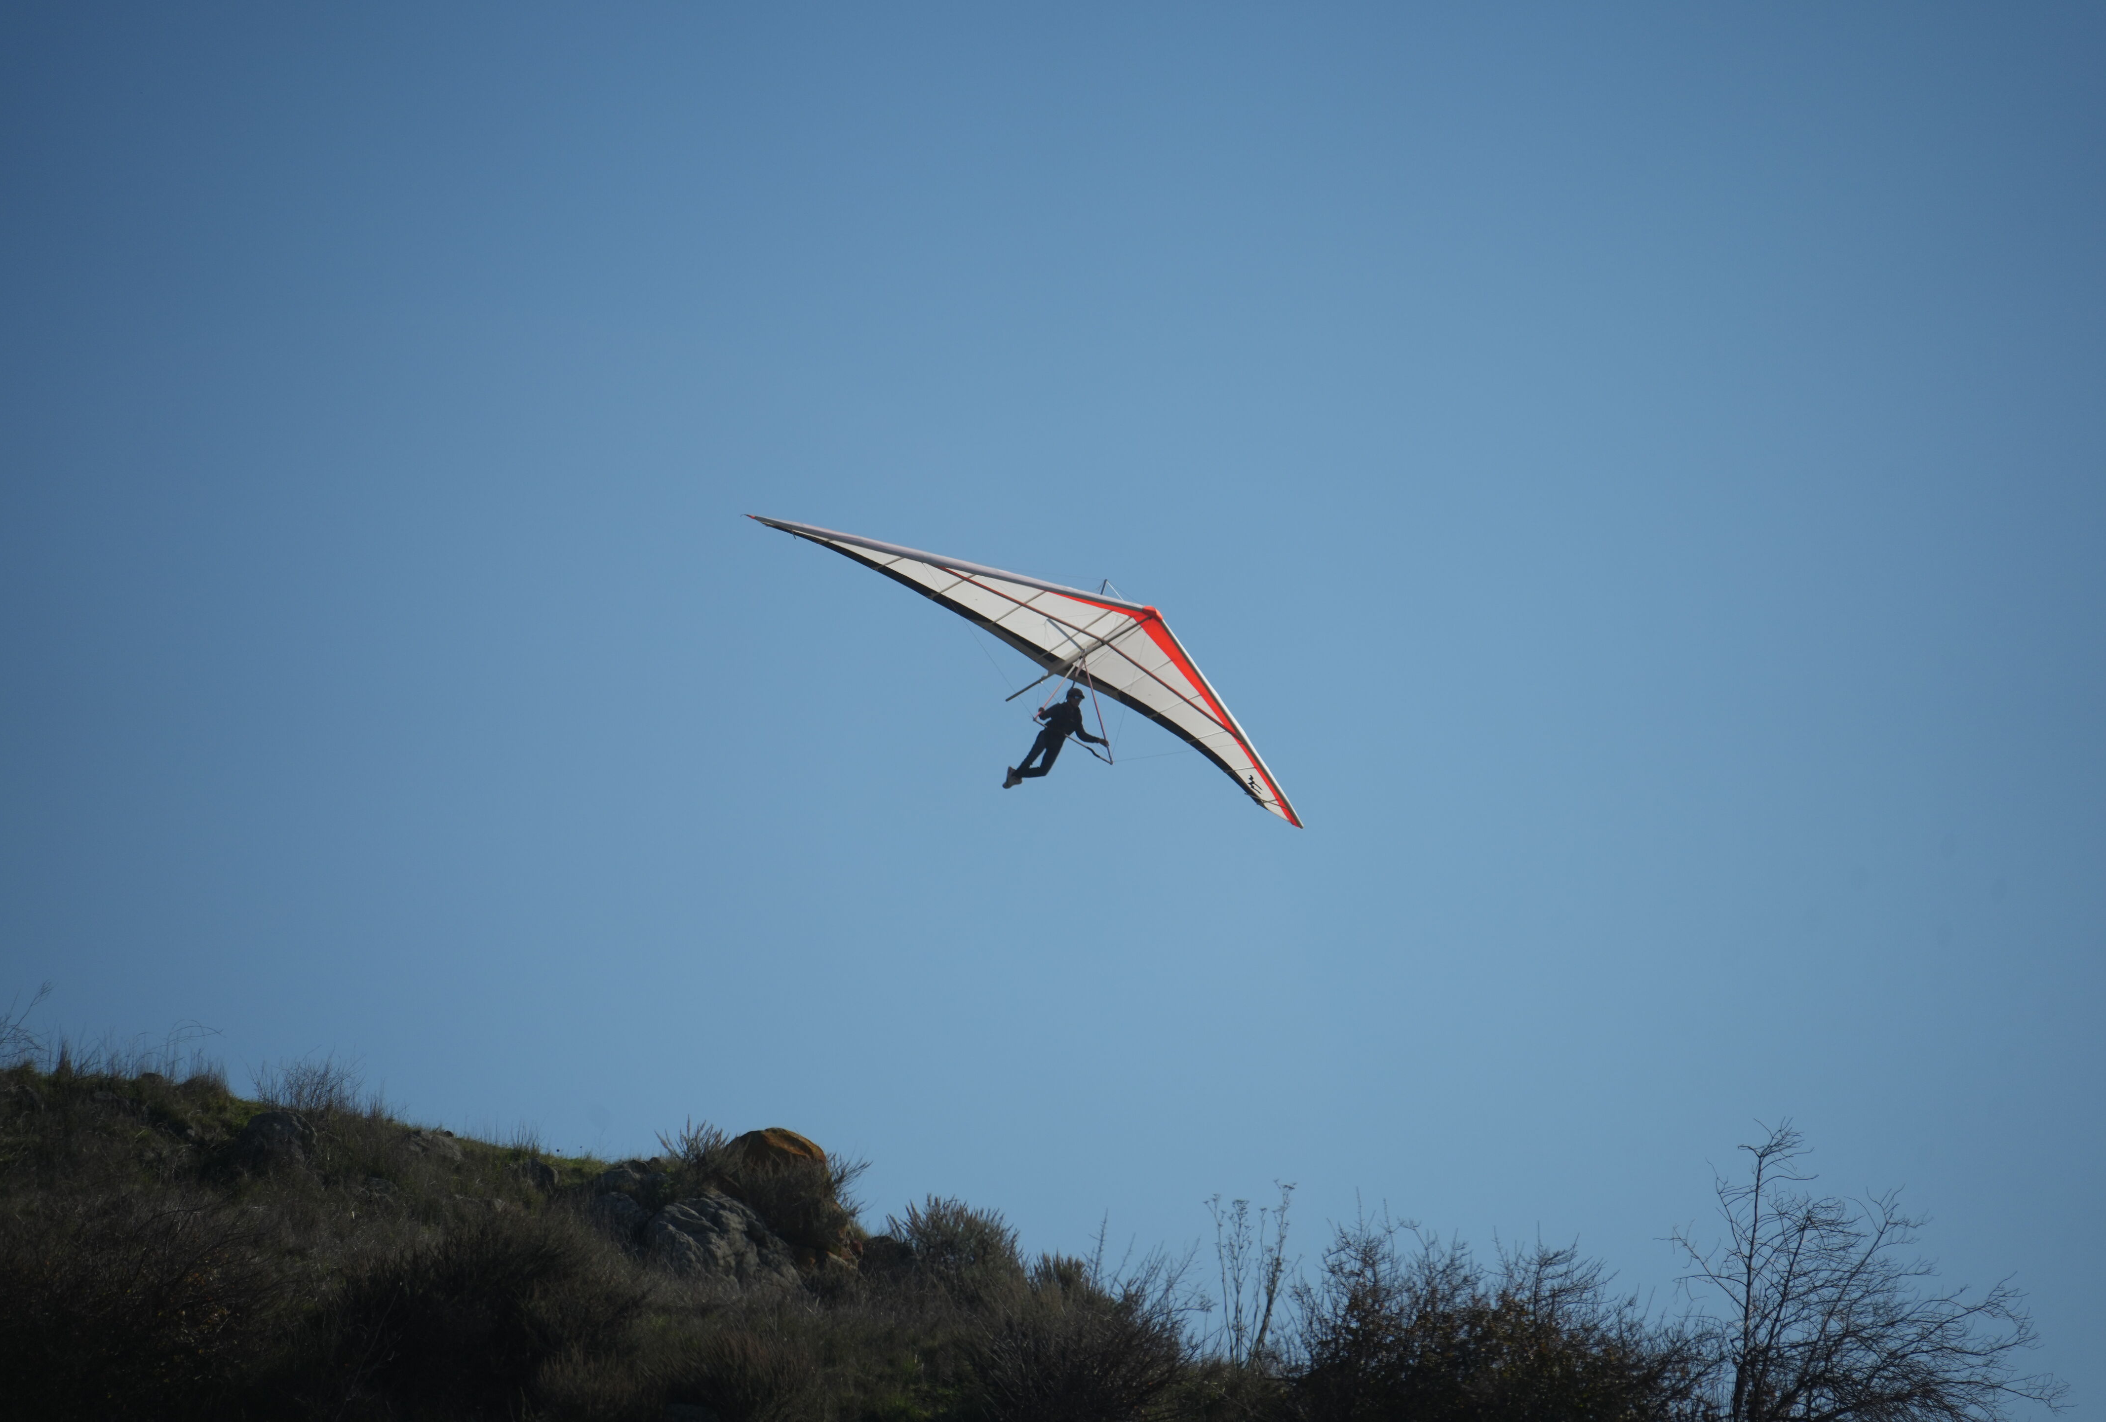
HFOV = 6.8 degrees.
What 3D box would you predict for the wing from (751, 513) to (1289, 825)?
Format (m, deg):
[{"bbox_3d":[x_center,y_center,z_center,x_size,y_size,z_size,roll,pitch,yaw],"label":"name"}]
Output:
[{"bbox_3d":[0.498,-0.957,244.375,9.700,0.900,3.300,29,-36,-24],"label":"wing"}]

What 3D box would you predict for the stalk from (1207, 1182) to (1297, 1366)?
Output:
[{"bbox_3d":[1.681,4.755,150.000,0.760,1.547,0.600,0,-12,0],"label":"stalk"}]

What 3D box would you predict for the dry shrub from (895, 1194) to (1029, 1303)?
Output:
[{"bbox_3d":[-0.814,4.710,155.000,1.177,0.959,1.100,0,-12,0],"label":"dry shrub"}]

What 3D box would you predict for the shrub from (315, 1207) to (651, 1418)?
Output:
[{"bbox_3d":[-4.651,4.909,145.000,2.733,1.713,2.200,0,-12,0],"label":"shrub"}]

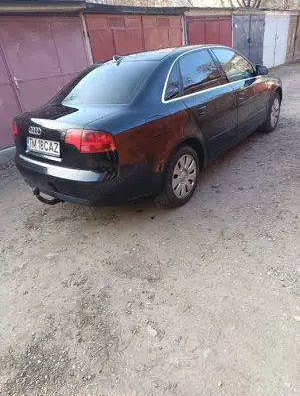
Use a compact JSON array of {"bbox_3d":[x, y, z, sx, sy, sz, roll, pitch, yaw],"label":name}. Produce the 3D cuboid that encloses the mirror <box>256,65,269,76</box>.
[{"bbox_3d":[1.405,-1.620,3.550,0.200,0.135,0.110,15,36,37],"label":"mirror"}]

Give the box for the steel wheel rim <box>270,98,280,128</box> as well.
[{"bbox_3d":[1.958,-1.364,4.465,0.130,0.436,0.436,15,36,37],"label":"steel wheel rim"}]

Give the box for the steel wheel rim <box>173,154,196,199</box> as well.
[{"bbox_3d":[0.304,-0.214,2.745,0.130,0.436,0.436,15,36,37],"label":"steel wheel rim"}]

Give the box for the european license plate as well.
[{"bbox_3d":[-0.918,-0.448,2.384,0.520,0.112,0.015,15,23,37],"label":"european license plate"}]

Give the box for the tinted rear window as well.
[{"bbox_3d":[-0.446,-1.133,2.752,1.110,0.080,0.580,15,68,37],"label":"tinted rear window"}]

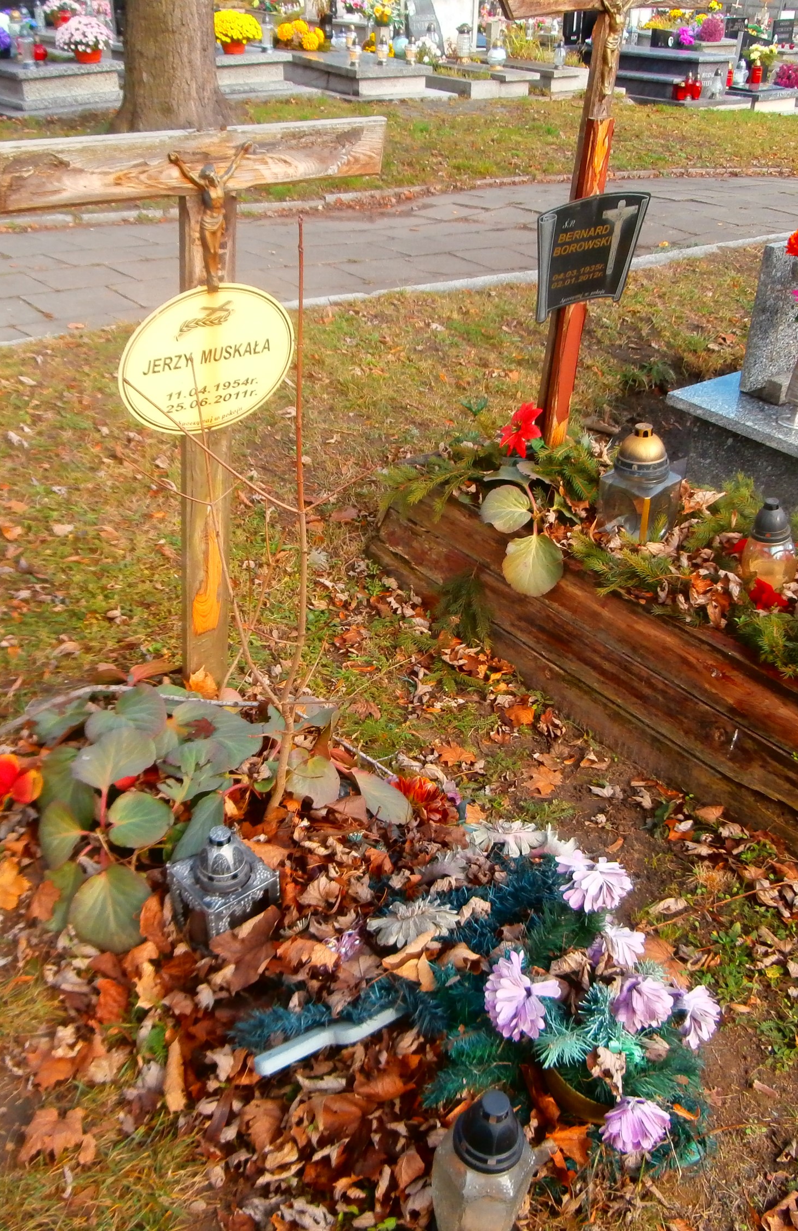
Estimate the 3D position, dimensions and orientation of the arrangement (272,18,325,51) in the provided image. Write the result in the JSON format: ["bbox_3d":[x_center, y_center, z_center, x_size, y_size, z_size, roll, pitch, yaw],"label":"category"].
[{"bbox_3d":[-0.948,-5.609,11.000,0.460,0.280,0.380,-25,41,-38],"label":"arrangement"}]

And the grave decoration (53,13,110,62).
[{"bbox_3d":[-2.398,-4.391,8.650,0.440,0.310,0.440,-25,41,-38],"label":"grave decoration"}]

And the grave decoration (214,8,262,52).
[{"bbox_3d":[-1.375,-4.876,9.500,0.460,0.320,0.450,3,31,-2],"label":"grave decoration"}]

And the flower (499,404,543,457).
[{"bbox_3d":[0.295,-0.451,2.770,0.120,0.140,0.080,4,31,0],"label":"flower"}]

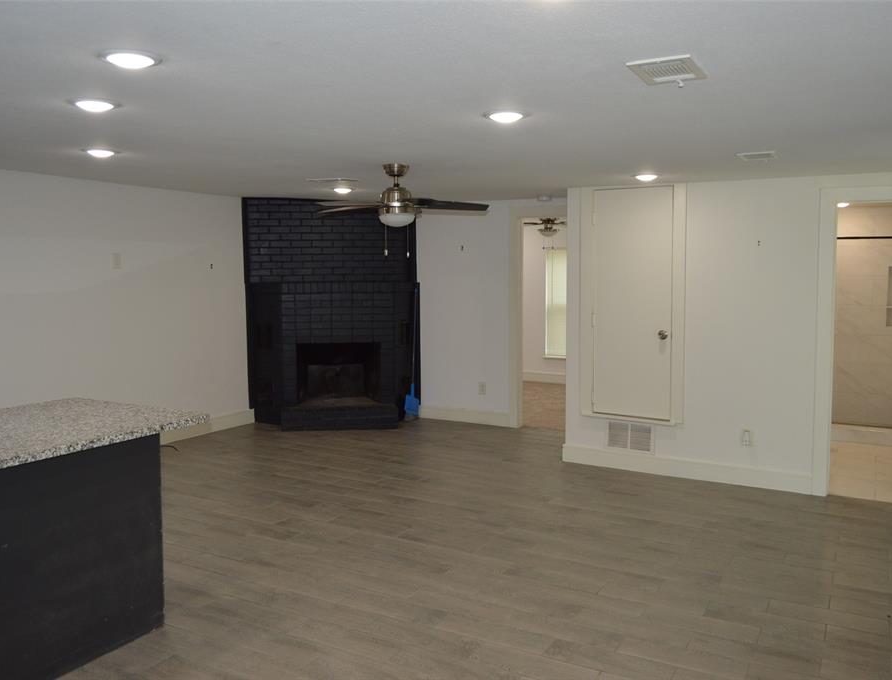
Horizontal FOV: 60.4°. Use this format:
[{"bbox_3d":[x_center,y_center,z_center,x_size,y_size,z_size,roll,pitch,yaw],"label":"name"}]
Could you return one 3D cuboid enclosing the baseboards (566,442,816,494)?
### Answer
[{"bbox_3d":[1.806,0.993,5.992,1.917,0.152,0.022,3,6,32],"label":"baseboards"}]

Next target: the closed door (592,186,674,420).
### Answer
[{"bbox_3d":[1.472,-0.286,6.073,0.637,1.808,0.045,3,6,32],"label":"closed door"}]

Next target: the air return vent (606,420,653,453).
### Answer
[{"bbox_3d":[1.481,0.778,6.172,0.401,0.236,0.020,3,6,32],"label":"air return vent"}]

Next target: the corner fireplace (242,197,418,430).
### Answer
[{"bbox_3d":[-1.205,-0.293,8.238,1.848,2.384,0.872,-1,5,-9],"label":"corner fireplace"}]

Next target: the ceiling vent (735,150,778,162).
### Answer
[{"bbox_3d":[1.804,-1.055,4.433,0.216,0.020,0.280,3,6,32],"label":"ceiling vent"}]

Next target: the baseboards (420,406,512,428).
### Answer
[{"bbox_3d":[0.189,0.816,8.255,1.120,0.147,0.020,3,6,32],"label":"baseboards"}]

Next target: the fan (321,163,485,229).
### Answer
[{"bbox_3d":[-0.287,-0.958,5.117,1.143,0.419,1.200,-1,5,0],"label":"fan"}]

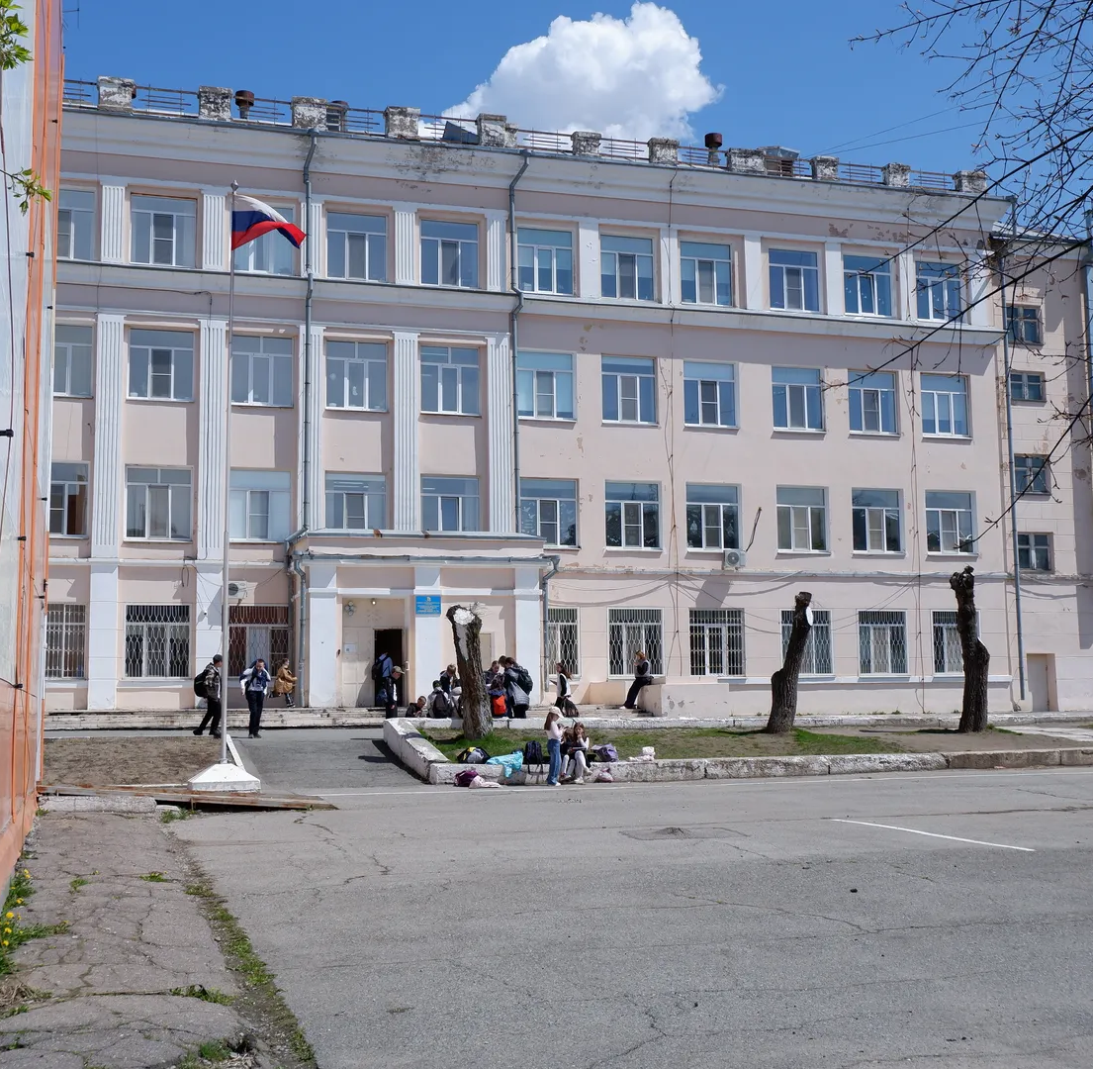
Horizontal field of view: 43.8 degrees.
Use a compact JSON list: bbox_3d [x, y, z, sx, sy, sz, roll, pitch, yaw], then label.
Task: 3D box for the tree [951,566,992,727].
[{"bbox_3d":[10.742,2.919,34.300,0.750,4.097,0.750,1,-7,-16],"label":"tree"}]

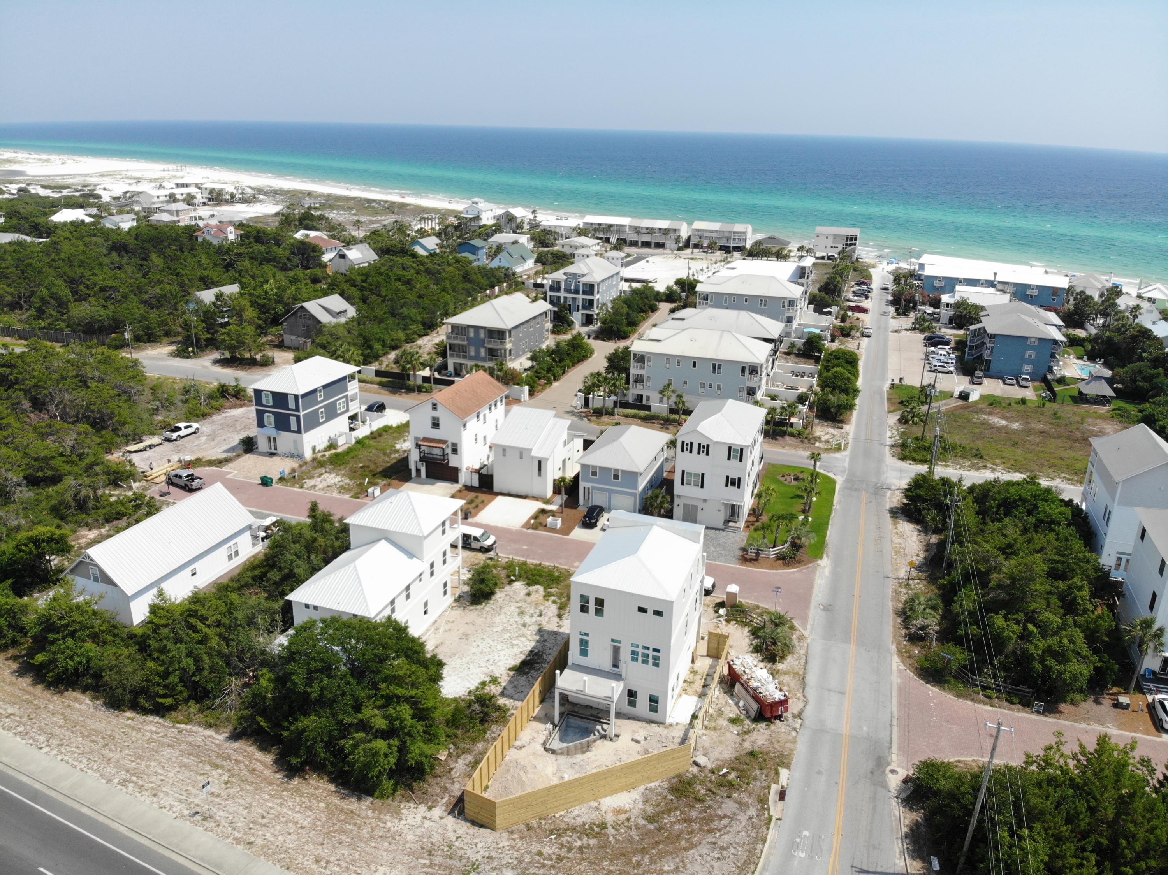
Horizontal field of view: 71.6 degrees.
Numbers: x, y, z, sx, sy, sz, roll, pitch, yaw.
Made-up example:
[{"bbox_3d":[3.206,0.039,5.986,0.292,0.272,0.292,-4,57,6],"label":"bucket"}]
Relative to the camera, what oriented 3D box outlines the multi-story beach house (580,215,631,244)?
[{"bbox_3d":[10.966,-86.893,339.207,18.822,10.784,14.956,9,22,18],"label":"multi-story beach house"}]

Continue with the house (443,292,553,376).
[{"bbox_3d":[-16.832,-21.415,164.614,13.531,13.633,21.976,9,22,18],"label":"house"}]

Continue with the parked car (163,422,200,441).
[{"bbox_3d":[-65.839,-1.070,132.654,2.000,1.930,5.850,10,23,22],"label":"parked car"}]

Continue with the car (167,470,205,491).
[{"bbox_3d":[-53.502,5.508,108.617,5.850,1.900,2.050,14,24,29],"label":"car"}]

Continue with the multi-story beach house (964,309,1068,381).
[{"bbox_3d":[89.879,-20.123,170.541,17.397,12.209,14.243,9,22,18],"label":"multi-story beach house"}]

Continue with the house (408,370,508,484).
[{"bbox_3d":[-17.848,-1.847,115.894,8.877,12.205,14.727,8,22,17],"label":"house"}]

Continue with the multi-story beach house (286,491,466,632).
[{"bbox_3d":[-20.496,13.250,83.305,9.304,12.670,18.875,8,22,17],"label":"multi-story beach house"}]

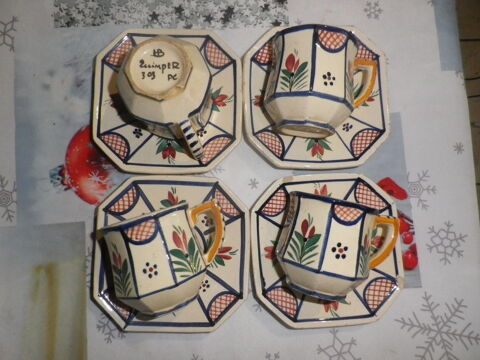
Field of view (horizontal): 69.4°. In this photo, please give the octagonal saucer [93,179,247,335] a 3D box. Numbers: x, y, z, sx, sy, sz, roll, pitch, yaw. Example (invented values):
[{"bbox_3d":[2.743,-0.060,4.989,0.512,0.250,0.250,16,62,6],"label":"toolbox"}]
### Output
[{"bbox_3d":[-0.062,0.068,0.324,0.140,0.019,0.140,2,85,-3],"label":"octagonal saucer"}]

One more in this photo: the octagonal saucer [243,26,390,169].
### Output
[{"bbox_3d":[0.075,-0.082,0.345,0.140,0.019,0.140,-2,85,-3],"label":"octagonal saucer"}]

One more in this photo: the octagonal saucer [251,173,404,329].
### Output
[{"bbox_3d":[0.082,0.065,0.332,0.140,0.019,0.140,-4,85,-3],"label":"octagonal saucer"}]

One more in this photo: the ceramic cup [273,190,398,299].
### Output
[{"bbox_3d":[0.083,0.058,0.295,0.097,0.073,0.076,12,88,-6],"label":"ceramic cup"}]

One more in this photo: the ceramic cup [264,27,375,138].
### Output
[{"bbox_3d":[0.073,-0.080,0.308,0.097,0.073,0.076,6,90,-13],"label":"ceramic cup"}]

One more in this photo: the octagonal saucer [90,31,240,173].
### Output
[{"bbox_3d":[-0.069,-0.077,0.337,0.140,0.019,0.140,1,85,-3],"label":"octagonal saucer"}]

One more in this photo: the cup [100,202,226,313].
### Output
[{"bbox_3d":[-0.056,0.064,0.289,0.097,0.073,0.076,-16,91,-6],"label":"cup"}]

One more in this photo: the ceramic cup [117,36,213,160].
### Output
[{"bbox_3d":[-0.057,-0.069,0.298,0.073,0.076,0.097,-27,84,-6],"label":"ceramic cup"}]

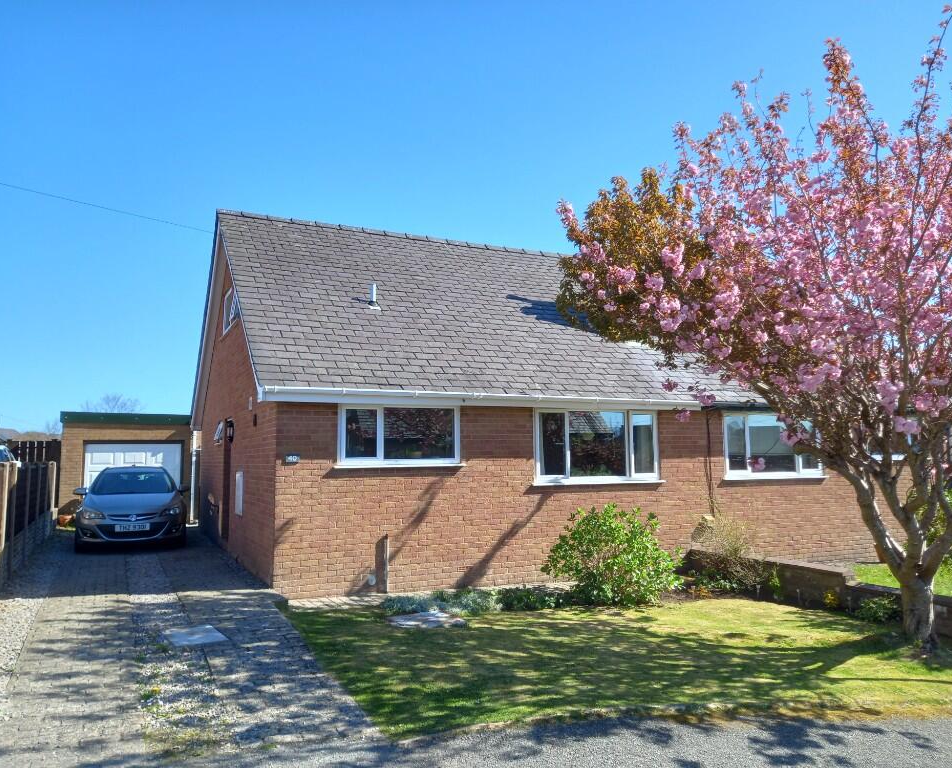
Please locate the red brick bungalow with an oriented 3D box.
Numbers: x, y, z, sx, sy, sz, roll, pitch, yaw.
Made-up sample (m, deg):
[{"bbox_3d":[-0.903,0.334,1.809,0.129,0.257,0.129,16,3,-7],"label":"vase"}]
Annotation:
[{"bbox_3d":[1.204,0.197,16.158,13.100,6.350,9.850,2,-7,-25],"label":"red brick bungalow"}]

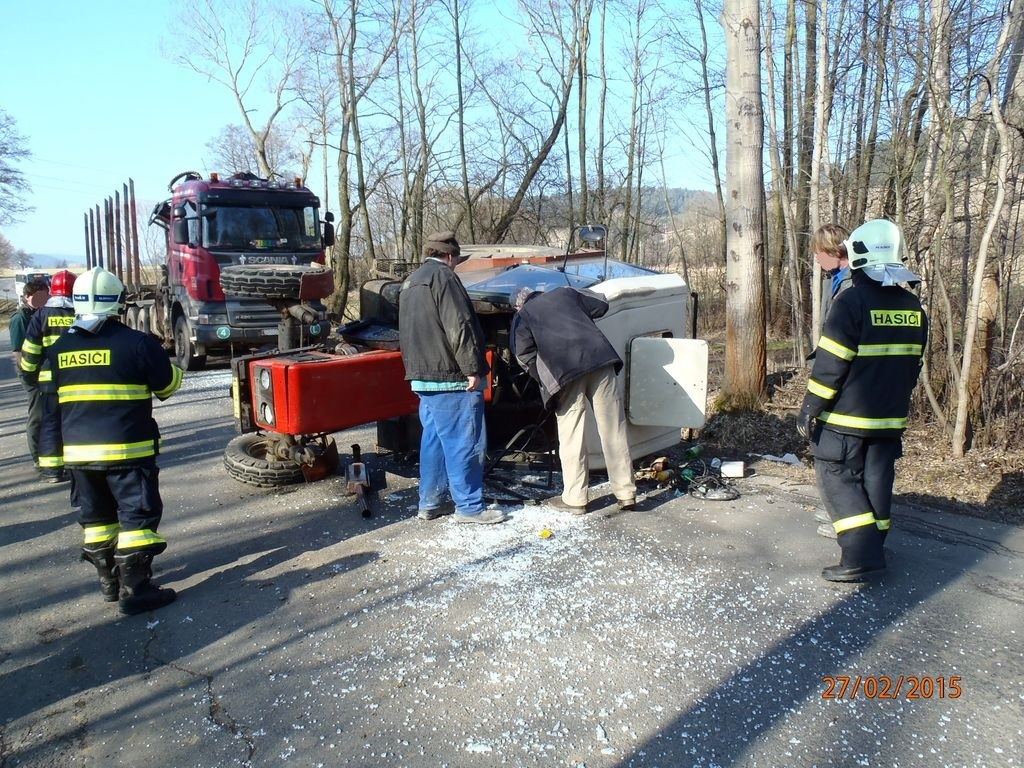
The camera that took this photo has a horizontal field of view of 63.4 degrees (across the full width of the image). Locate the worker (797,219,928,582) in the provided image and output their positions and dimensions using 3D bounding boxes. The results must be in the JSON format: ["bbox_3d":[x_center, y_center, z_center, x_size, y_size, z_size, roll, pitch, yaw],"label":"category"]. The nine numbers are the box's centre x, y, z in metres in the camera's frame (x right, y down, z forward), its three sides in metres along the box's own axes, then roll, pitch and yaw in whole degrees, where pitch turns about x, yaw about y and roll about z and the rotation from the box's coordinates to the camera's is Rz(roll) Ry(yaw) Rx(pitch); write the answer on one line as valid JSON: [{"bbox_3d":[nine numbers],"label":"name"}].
[{"bbox_3d":[1.775,0.099,4.196,0.600,1.830,0.440,-6,9,-28],"label":"worker"}]

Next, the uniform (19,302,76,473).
[{"bbox_3d":[-3.874,0.058,7.092,0.640,1.460,0.400,-4,8,-14],"label":"uniform"}]

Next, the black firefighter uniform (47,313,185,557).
[{"bbox_3d":[-2.034,0.294,4.239,0.640,1.240,0.440,-2,8,0],"label":"black firefighter uniform"}]

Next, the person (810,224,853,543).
[{"bbox_3d":[1.895,0.004,4.806,0.360,1.810,0.500,-2,8,0],"label":"person"}]

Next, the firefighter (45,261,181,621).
[{"bbox_3d":[-2.029,0.289,4.238,0.640,1.790,0.460,-2,8,0],"label":"firefighter"}]

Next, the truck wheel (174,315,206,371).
[{"bbox_3d":[-6.103,-0.787,15.700,0.320,1.050,1.050,-8,10,-37],"label":"truck wheel"}]

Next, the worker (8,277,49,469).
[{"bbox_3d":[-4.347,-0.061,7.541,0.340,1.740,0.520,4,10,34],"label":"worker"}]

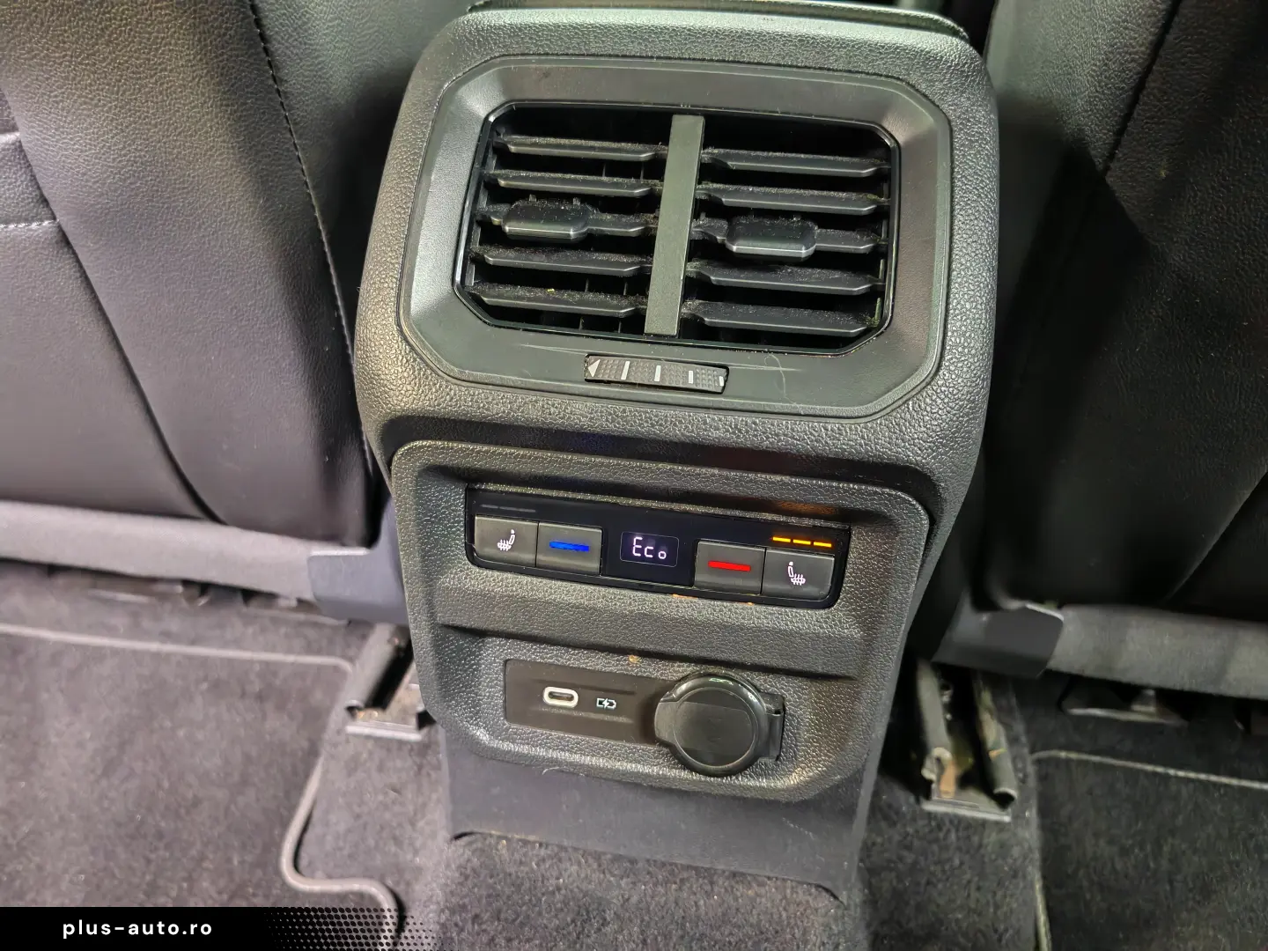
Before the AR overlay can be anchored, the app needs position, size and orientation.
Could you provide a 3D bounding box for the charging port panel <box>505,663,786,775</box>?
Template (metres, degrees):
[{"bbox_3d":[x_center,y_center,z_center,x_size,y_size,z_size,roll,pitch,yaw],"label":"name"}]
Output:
[{"bbox_3d":[0.002,0.084,0.333,0.098,0.038,0.020,6,10,7],"label":"charging port panel"}]

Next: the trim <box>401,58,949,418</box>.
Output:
[{"bbox_3d":[0.015,-0.078,0.319,0.174,0.114,0.030,6,-7,7],"label":"trim"}]

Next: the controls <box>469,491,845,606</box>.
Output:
[{"bbox_3d":[0.006,0.023,0.323,0.129,0.028,0.018,6,11,7],"label":"controls"}]

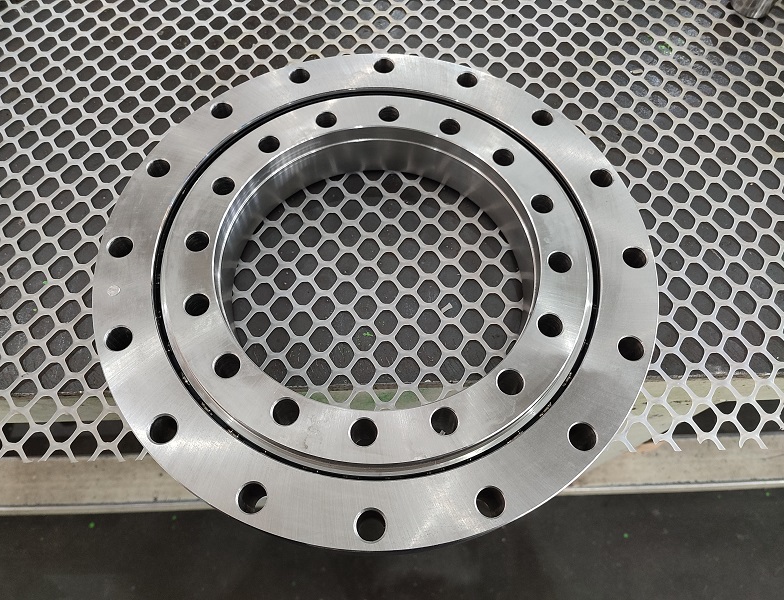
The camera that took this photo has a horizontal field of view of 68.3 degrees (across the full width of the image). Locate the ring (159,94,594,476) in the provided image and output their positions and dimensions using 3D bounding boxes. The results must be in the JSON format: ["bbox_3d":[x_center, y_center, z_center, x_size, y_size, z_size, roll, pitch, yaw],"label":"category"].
[{"bbox_3d":[-0.008,-0.019,0.364,0.257,0.045,0.257,0,64,-1],"label":"ring"}]

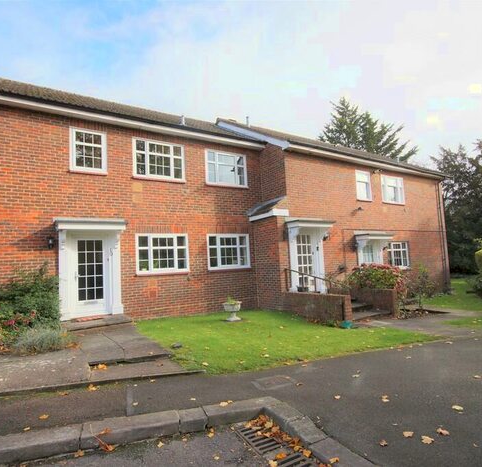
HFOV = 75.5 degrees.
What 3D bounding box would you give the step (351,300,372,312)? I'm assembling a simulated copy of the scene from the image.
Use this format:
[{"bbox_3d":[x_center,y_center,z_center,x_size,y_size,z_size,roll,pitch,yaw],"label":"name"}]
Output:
[{"bbox_3d":[2.895,2.105,8.583,1.380,0.140,0.550,0,-5,-33],"label":"step"}]

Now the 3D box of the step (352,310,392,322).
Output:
[{"bbox_3d":[3.198,2.182,8.078,1.380,0.130,0.500,0,-5,-33],"label":"step"}]

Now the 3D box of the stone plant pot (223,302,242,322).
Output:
[{"bbox_3d":[-0.227,2.048,8.217,0.460,0.490,0.460,-2,-4,0],"label":"stone plant pot"}]

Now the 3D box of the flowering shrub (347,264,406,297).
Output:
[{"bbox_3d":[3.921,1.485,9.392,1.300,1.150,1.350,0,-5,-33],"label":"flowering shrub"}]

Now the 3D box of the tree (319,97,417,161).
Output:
[{"bbox_3d":[10.566,-3.946,24.927,8.500,15.200,8.500,-2,-4,0],"label":"tree"}]

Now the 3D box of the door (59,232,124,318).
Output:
[{"bbox_3d":[-3.595,0.989,7.569,1.360,2.100,0.280,0,-5,-33],"label":"door"}]

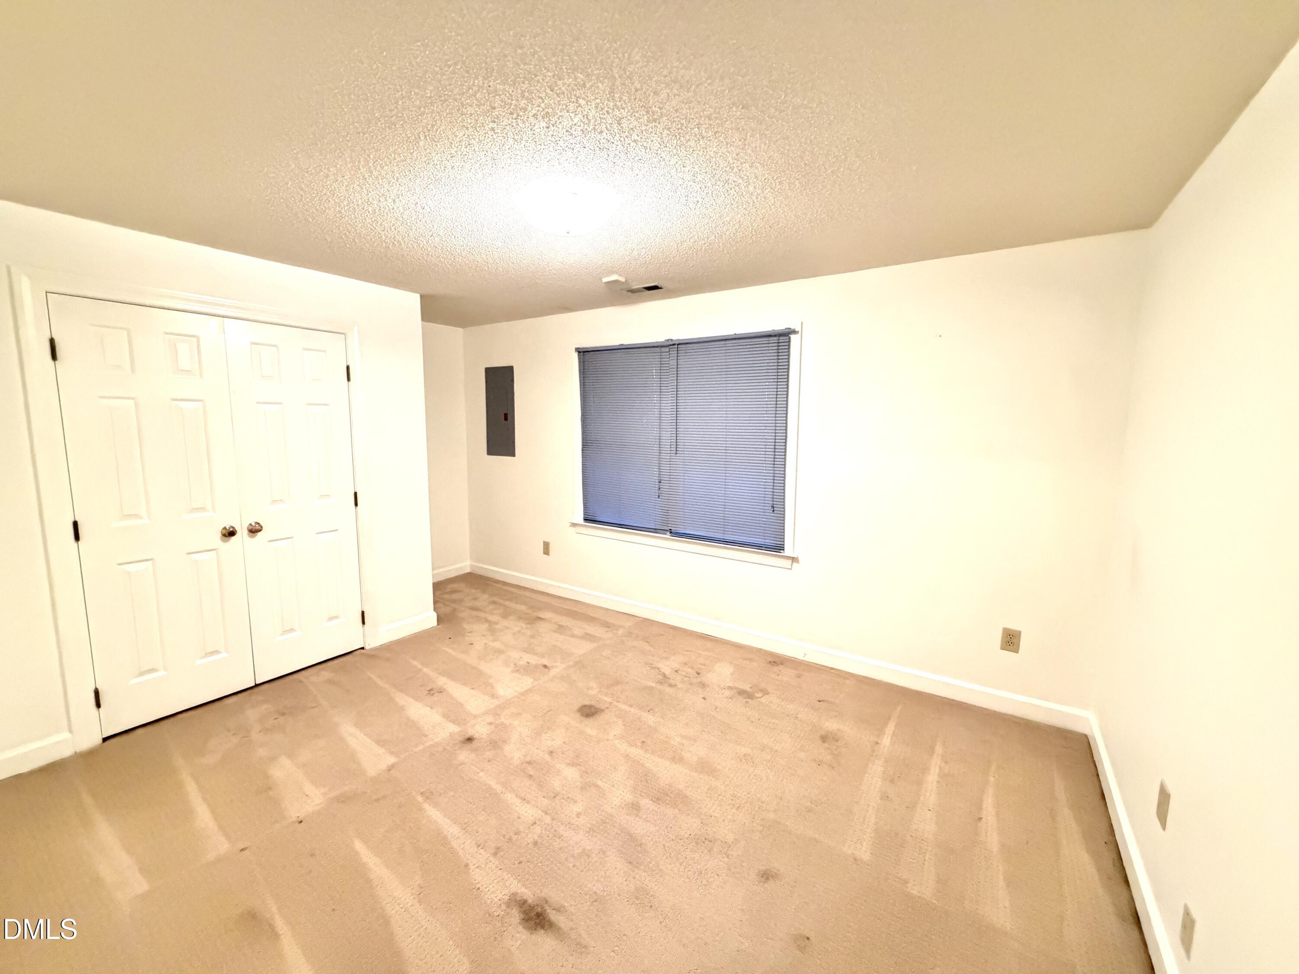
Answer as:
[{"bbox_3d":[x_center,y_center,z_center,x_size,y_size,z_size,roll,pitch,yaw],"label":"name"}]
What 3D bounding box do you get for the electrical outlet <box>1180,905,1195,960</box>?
[{"bbox_3d":[1.349,1.115,1.317,0.009,0.112,0.071,5,8,33],"label":"electrical outlet"}]

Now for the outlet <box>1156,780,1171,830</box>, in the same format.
[{"bbox_3d":[1.523,0.941,1.556,0.009,0.117,0.076,5,8,33],"label":"outlet"}]

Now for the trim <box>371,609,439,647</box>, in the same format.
[{"bbox_3d":[-1.725,1.002,3.735,0.018,0.116,0.490,5,8,33],"label":"trim"}]

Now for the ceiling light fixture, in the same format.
[{"bbox_3d":[-0.323,-1.073,2.078,0.405,0.115,0.405,1,7,0],"label":"ceiling light fixture"}]

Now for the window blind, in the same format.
[{"bbox_3d":[0.149,-0.339,3.785,1.755,1.400,0.050,5,8,33],"label":"window blind"}]

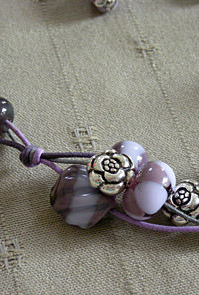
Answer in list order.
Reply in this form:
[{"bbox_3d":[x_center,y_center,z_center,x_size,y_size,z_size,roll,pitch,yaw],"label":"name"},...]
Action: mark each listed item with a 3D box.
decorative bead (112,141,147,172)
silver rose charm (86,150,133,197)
[{"bbox_3d":[0.007,0.004,0.276,0.011,0.011,0.011,0,44,0],"label":"decorative bead"},{"bbox_3d":[0.003,0.006,0.269,0.012,0.006,0.012,0,60,0],"label":"silver rose charm"}]

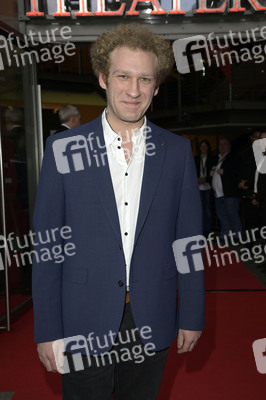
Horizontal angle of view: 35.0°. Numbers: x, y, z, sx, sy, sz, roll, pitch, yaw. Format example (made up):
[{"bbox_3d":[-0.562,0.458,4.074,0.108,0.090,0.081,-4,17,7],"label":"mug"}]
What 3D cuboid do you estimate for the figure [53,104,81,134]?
[{"bbox_3d":[-0.612,-0.037,4.143,0.330,1.750,0.520,-7,12,-37],"label":"figure"}]

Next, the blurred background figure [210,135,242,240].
[{"bbox_3d":[1.600,-0.166,7.100,0.440,1.760,0.540,-6,8,-40],"label":"blurred background figure"}]

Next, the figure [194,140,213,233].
[{"bbox_3d":[1.280,-0.198,7.420,0.470,1.680,0.320,0,6,14],"label":"figure"}]

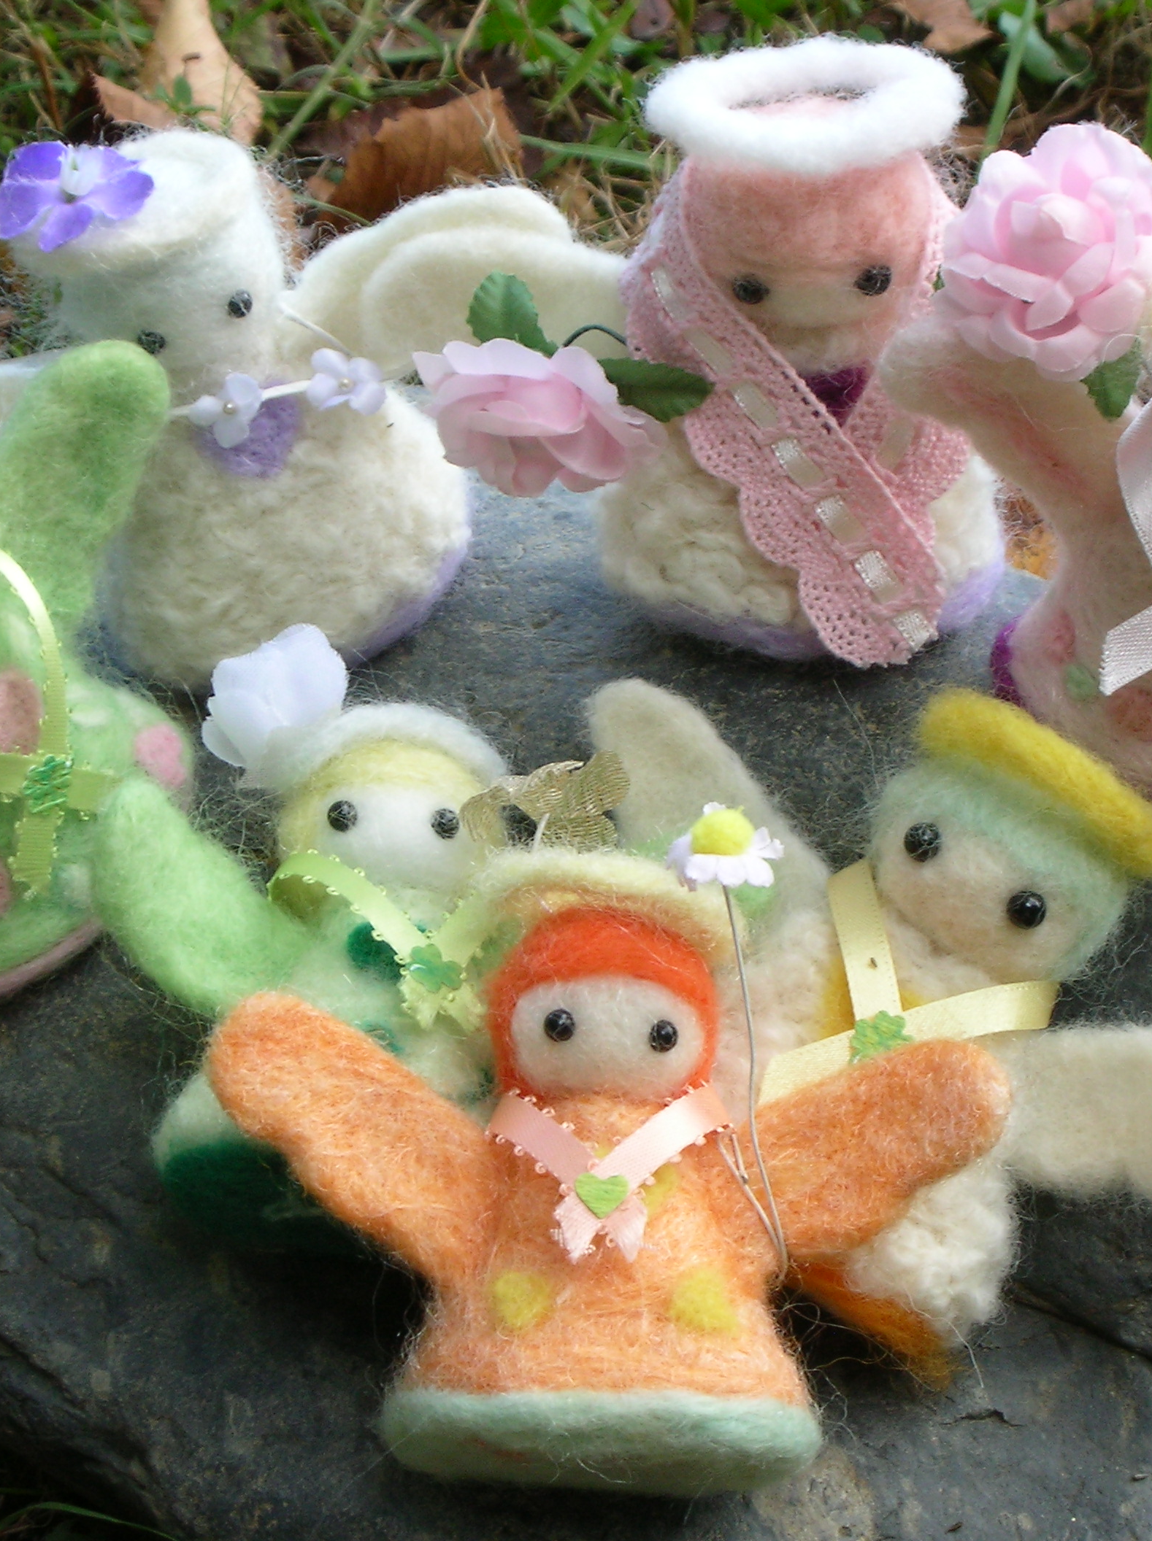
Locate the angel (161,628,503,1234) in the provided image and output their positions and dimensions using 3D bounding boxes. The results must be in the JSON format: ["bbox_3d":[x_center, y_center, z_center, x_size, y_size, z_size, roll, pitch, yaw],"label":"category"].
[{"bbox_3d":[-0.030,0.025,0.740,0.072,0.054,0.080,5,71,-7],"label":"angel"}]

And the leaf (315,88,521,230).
[{"bbox_3d":[-0.032,-0.120,1.020,0.047,0.023,0.031,-1,35,-2],"label":"leaf"}]

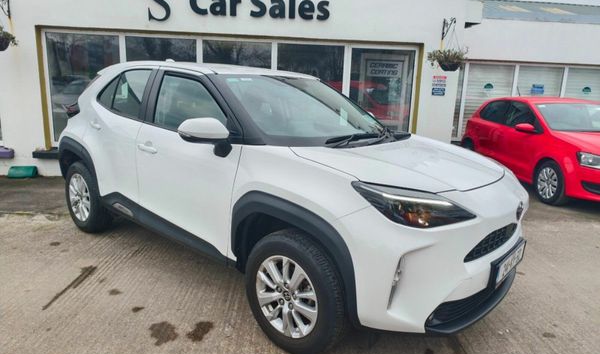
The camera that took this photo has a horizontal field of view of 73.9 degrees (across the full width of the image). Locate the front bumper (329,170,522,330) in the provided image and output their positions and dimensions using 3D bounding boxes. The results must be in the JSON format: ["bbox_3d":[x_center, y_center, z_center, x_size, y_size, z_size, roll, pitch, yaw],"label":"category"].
[{"bbox_3d":[0.929,0.337,2.318,0.610,0.660,1.740,13,15,38],"label":"front bumper"}]

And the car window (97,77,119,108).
[{"bbox_3d":[-1.657,-0.753,3.470,0.320,0.310,0.070,13,-7,38],"label":"car window"}]

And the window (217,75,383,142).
[{"bbox_3d":[0.093,-0.504,2.894,1.400,0.130,0.800,-10,49,-49],"label":"window"}]

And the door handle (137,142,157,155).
[{"bbox_3d":[-1.095,-0.197,2.818,0.235,0.060,0.060,13,15,38],"label":"door handle"}]

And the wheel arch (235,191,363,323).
[{"bbox_3d":[-0.021,0.350,2.029,0.880,0.510,0.130,13,15,38],"label":"wheel arch"}]

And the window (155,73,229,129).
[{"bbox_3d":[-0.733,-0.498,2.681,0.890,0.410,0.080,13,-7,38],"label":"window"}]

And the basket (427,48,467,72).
[{"bbox_3d":[1.863,-1.481,5.069,0.460,0.290,0.440,3,12,1],"label":"basket"}]

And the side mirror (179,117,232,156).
[{"bbox_3d":[-0.546,-0.222,2.279,0.200,0.230,0.250,13,15,38],"label":"side mirror"}]

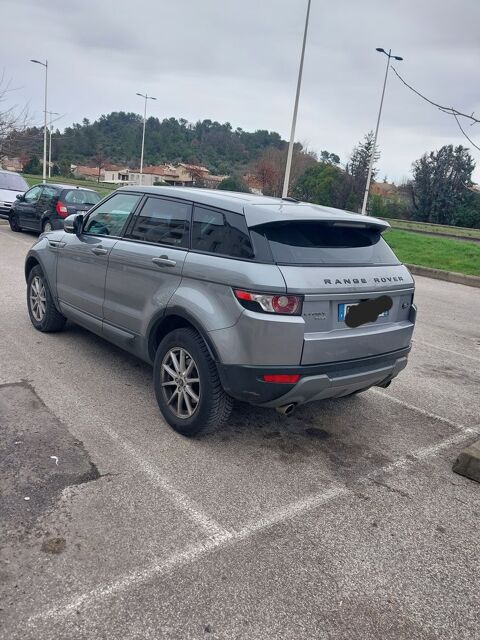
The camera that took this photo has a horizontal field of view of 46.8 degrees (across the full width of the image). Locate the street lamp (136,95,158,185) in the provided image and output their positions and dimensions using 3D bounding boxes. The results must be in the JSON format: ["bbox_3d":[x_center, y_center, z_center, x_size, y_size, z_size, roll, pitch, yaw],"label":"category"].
[{"bbox_3d":[-9.058,-16.351,52.247,2.400,9.300,0.350,-5,17,-39],"label":"street lamp"}]

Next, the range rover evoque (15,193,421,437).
[{"bbox_3d":[-0.508,-0.405,5.173,1.970,1.620,4.360,-5,17,-39],"label":"range rover evoque"}]

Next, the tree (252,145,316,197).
[{"bbox_3d":[5.689,-20.038,76.928,8.600,8.130,8.000,7,13,3],"label":"tree"}]

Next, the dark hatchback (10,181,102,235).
[{"bbox_3d":[-5.285,-3.143,15.956,1.690,1.490,3.780,-7,18,-43],"label":"dark hatchback"}]

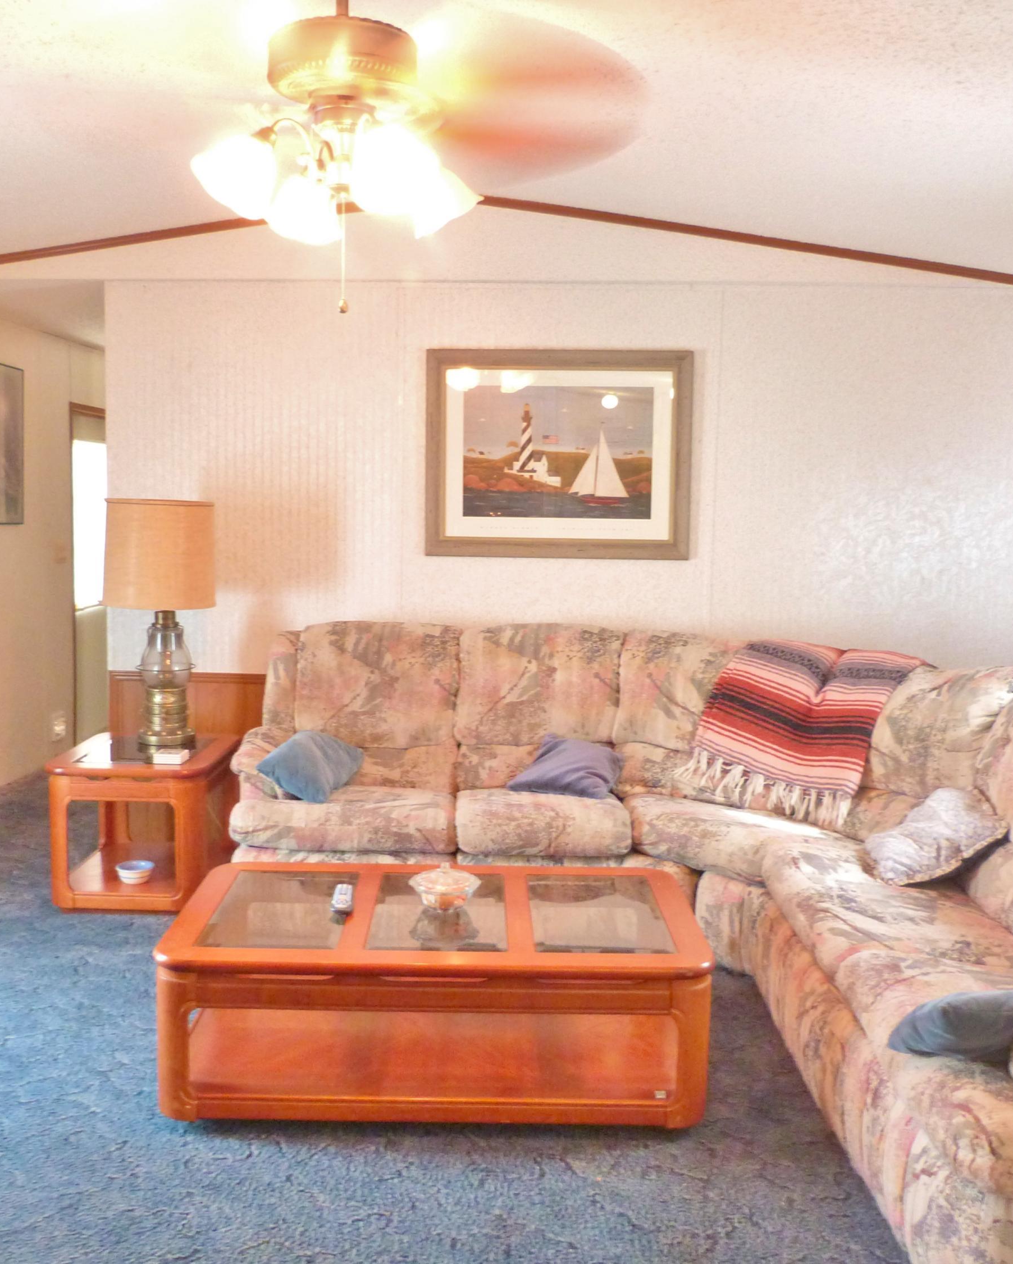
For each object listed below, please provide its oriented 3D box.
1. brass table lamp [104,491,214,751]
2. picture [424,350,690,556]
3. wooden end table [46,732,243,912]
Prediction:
[{"bbox_3d":[-1.244,-0.027,4.383,0.424,0.892,0.424,1,6,3],"label":"brass table lamp"},{"bbox_3d":[0.195,-0.668,4.602,1.001,0.778,0.035,1,6,3],"label":"picture"},{"bbox_3d":[-1.265,0.672,4.360,0.559,0.492,0.639,1,6,1],"label":"wooden end table"}]

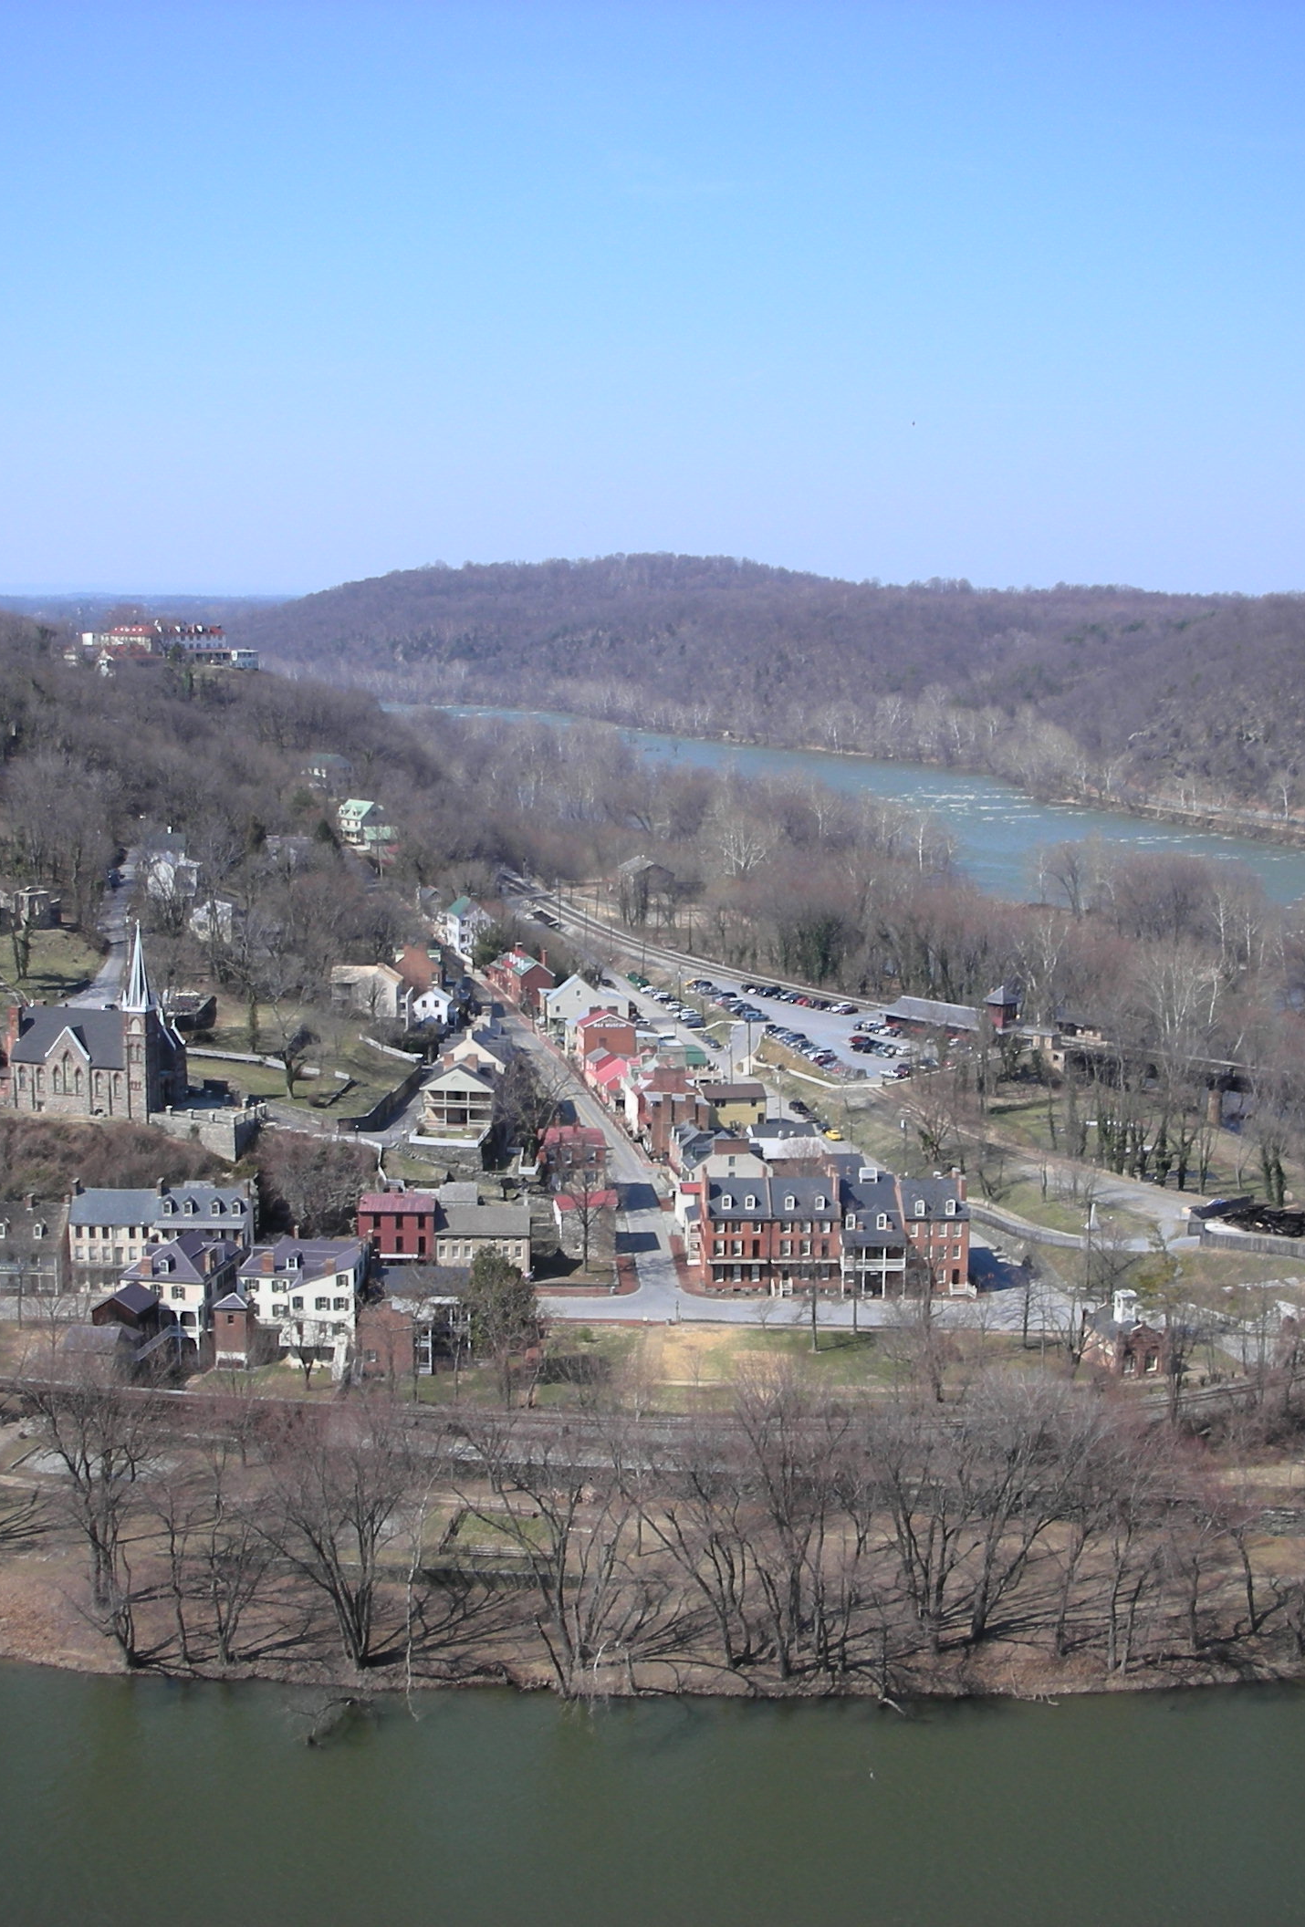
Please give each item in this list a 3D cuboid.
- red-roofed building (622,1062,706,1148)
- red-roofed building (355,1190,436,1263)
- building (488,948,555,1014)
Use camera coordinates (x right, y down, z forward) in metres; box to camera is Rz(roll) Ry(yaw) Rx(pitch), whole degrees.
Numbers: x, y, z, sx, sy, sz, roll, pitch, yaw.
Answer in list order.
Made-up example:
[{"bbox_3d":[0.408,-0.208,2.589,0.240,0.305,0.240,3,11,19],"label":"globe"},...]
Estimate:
[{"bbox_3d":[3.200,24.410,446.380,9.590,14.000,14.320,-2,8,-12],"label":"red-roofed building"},{"bbox_3d":[-36.410,38.840,375.160,10.880,11.650,8.000,0,8,1],"label":"red-roofed building"},{"bbox_3d":[-27.680,3.550,553.040,7.250,9.500,19.390,-3,8,-21],"label":"building"}]

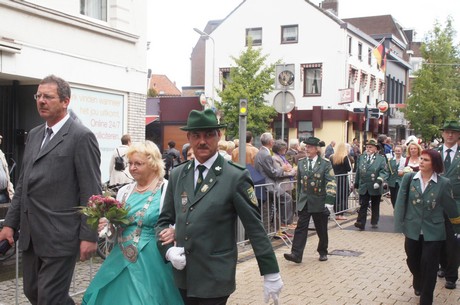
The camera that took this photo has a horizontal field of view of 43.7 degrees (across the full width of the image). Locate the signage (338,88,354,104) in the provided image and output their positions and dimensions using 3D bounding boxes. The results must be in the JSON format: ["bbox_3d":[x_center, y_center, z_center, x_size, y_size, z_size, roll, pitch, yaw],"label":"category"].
[{"bbox_3d":[5.378,-2.585,26.500,0.150,0.660,0.850,-1,1,-30],"label":"signage"}]

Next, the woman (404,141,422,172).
[{"bbox_3d":[3.563,0.668,11.116,0.540,1.690,0.380,0,1,22],"label":"woman"}]

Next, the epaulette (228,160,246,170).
[{"bbox_3d":[0.042,0.074,3.240,0.115,0.025,0.055,23,10,26],"label":"epaulette"}]

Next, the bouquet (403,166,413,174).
[{"bbox_3d":[3.380,0.361,10.900,0.200,0.180,0.190,0,1,22],"label":"bouquet"}]

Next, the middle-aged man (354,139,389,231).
[{"bbox_3d":[2.780,0.619,11.315,0.560,1.770,0.500,1,1,26],"label":"middle-aged man"}]

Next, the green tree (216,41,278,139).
[{"bbox_3d":[0.639,-1.449,20.974,2.300,5.500,2.300,0,1,0],"label":"green tree"}]

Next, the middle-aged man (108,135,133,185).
[{"bbox_3d":[-1.986,0.561,10.511,0.540,1.770,0.420,1,1,25],"label":"middle-aged man"}]

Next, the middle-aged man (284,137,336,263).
[{"bbox_3d":[1.173,0.676,8.316,0.560,1.780,0.620,1,1,30],"label":"middle-aged man"}]

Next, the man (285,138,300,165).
[{"bbox_3d":[1.406,0.557,12.811,0.400,1.730,0.500,0,1,-38],"label":"man"}]

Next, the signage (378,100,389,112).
[{"bbox_3d":[8.290,-2.474,31.000,0.620,0.660,0.150,1,1,25],"label":"signage"}]

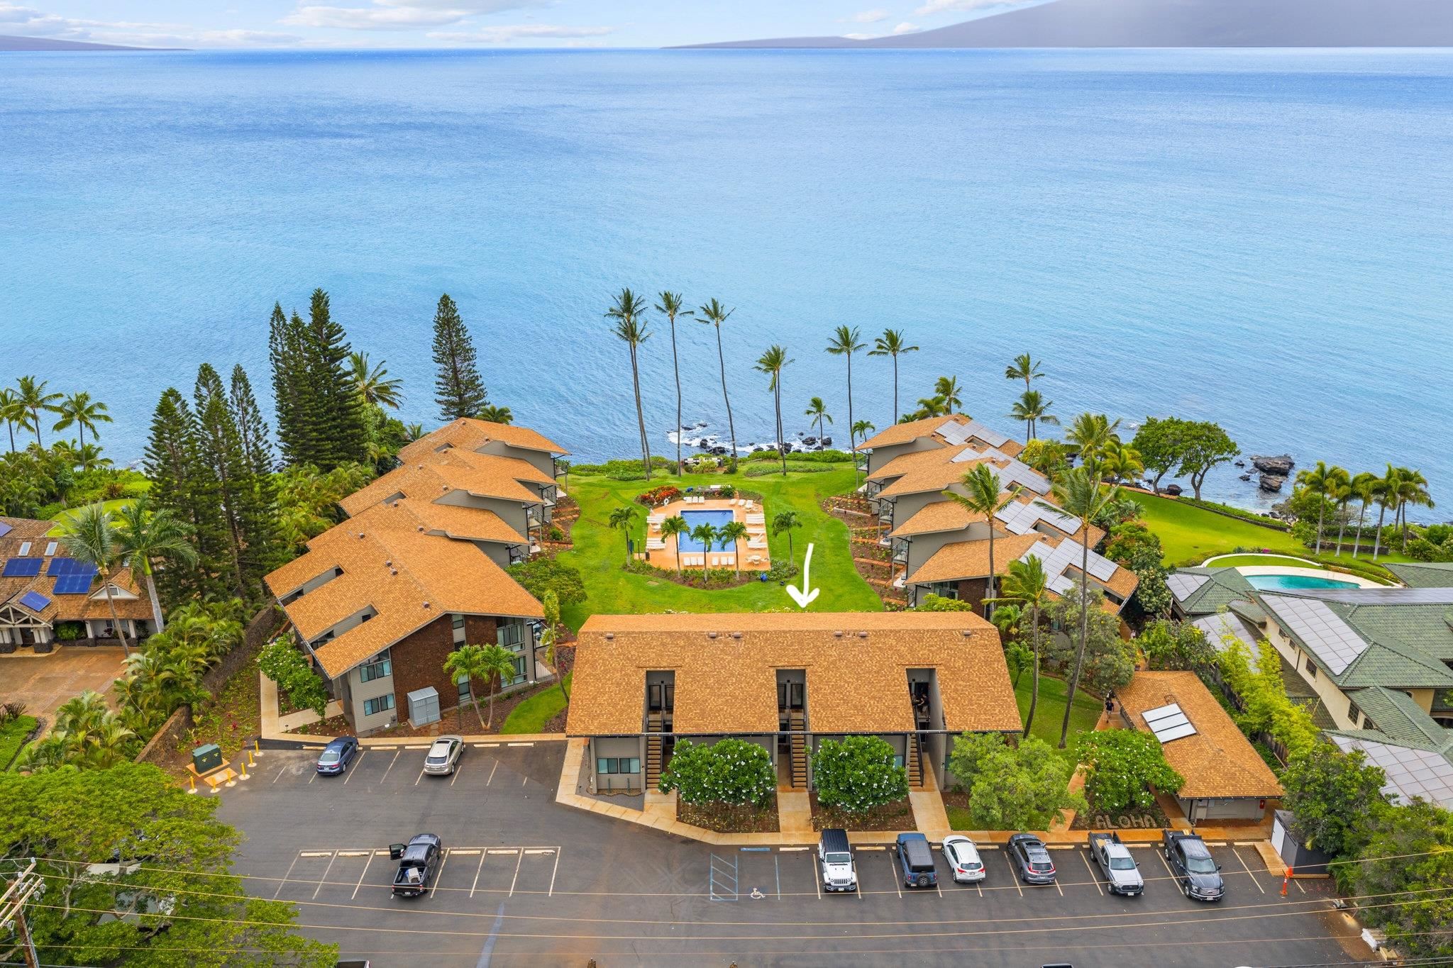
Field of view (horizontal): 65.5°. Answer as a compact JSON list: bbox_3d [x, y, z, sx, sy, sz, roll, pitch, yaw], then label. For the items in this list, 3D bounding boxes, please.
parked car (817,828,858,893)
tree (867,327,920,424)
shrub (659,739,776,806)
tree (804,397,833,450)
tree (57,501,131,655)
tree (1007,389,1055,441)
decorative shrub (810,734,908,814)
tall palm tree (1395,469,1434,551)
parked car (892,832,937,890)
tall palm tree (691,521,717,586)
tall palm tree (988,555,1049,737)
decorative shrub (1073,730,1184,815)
[{"bbox_3d":[6.784,23.089,69.129,1.880,1.850,4.700,0,18,-1],"label":"parked car"},{"bbox_3d":[22.726,-12.341,155.919,6.950,18.590,6.950,0,21,0],"label":"tree"},{"bbox_3d":[-0.521,19.505,75.995,7.787,4.900,5.000,0,21,0],"label":"shrub"},{"bbox_3d":[12.864,-8.027,159.039,3.970,8.920,3.970,0,21,0],"label":"tree"},{"bbox_3d":[-54.051,8.429,97.019,5.088,15.034,4.936,0,21,0],"label":"tree"},{"bbox_3d":[38.226,-6.730,142.407,6.241,10.403,6.241,0,21,0],"label":"tree"},{"bbox_3d":[9.102,19.537,75.710,6.464,5.000,5.000,0,21,0],"label":"decorative shrub"},{"bbox_3d":[71.762,2.912,119.094,4.269,9.788,4.269,0,21,0],"label":"tall palm tree"},{"bbox_3d":[11.681,22.980,69.348,1.930,1.850,4.750,0,18,-1],"label":"parked car"},{"bbox_3d":[-2.292,7.003,114.604,2.635,6.960,2.556,0,21,0],"label":"tall palm tree"},{"bbox_3d":[21.120,12.541,85.005,5.000,15.931,5.000,0,21,0],"label":"tall palm tree"},{"bbox_3d":[28.500,20.341,80.206,7.350,4.800,6.800,0,21,0],"label":"decorative shrub"}]

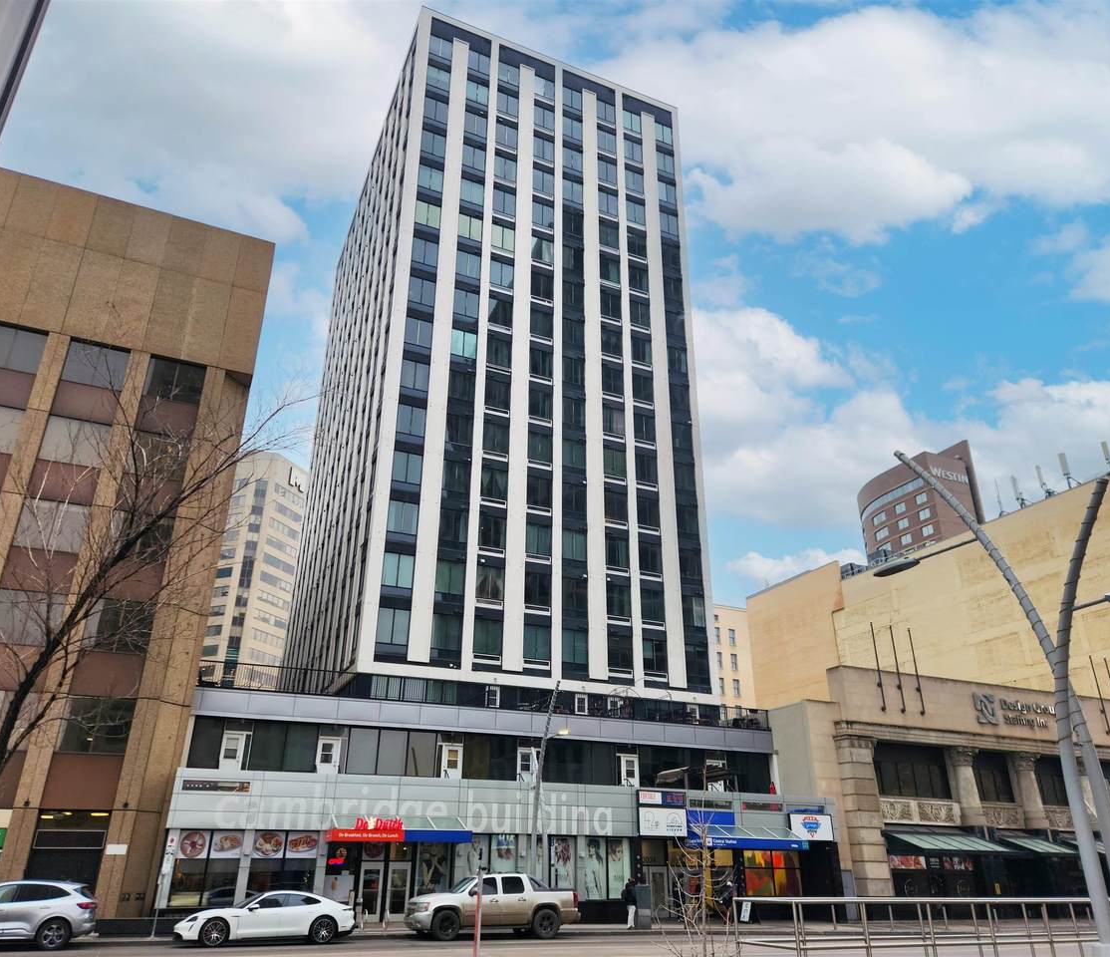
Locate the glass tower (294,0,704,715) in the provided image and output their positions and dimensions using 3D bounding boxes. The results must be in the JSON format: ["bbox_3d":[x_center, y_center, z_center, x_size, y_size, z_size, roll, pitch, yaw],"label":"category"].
[{"bbox_3d":[-6.269,-3.583,67.352,21.273,49.670,30.620,11,-26,-22],"label":"glass tower"}]

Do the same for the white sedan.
[{"bbox_3d":[-8.361,12.862,24.920,4.960,1.380,1.970,11,-26,-22],"label":"white sedan"}]

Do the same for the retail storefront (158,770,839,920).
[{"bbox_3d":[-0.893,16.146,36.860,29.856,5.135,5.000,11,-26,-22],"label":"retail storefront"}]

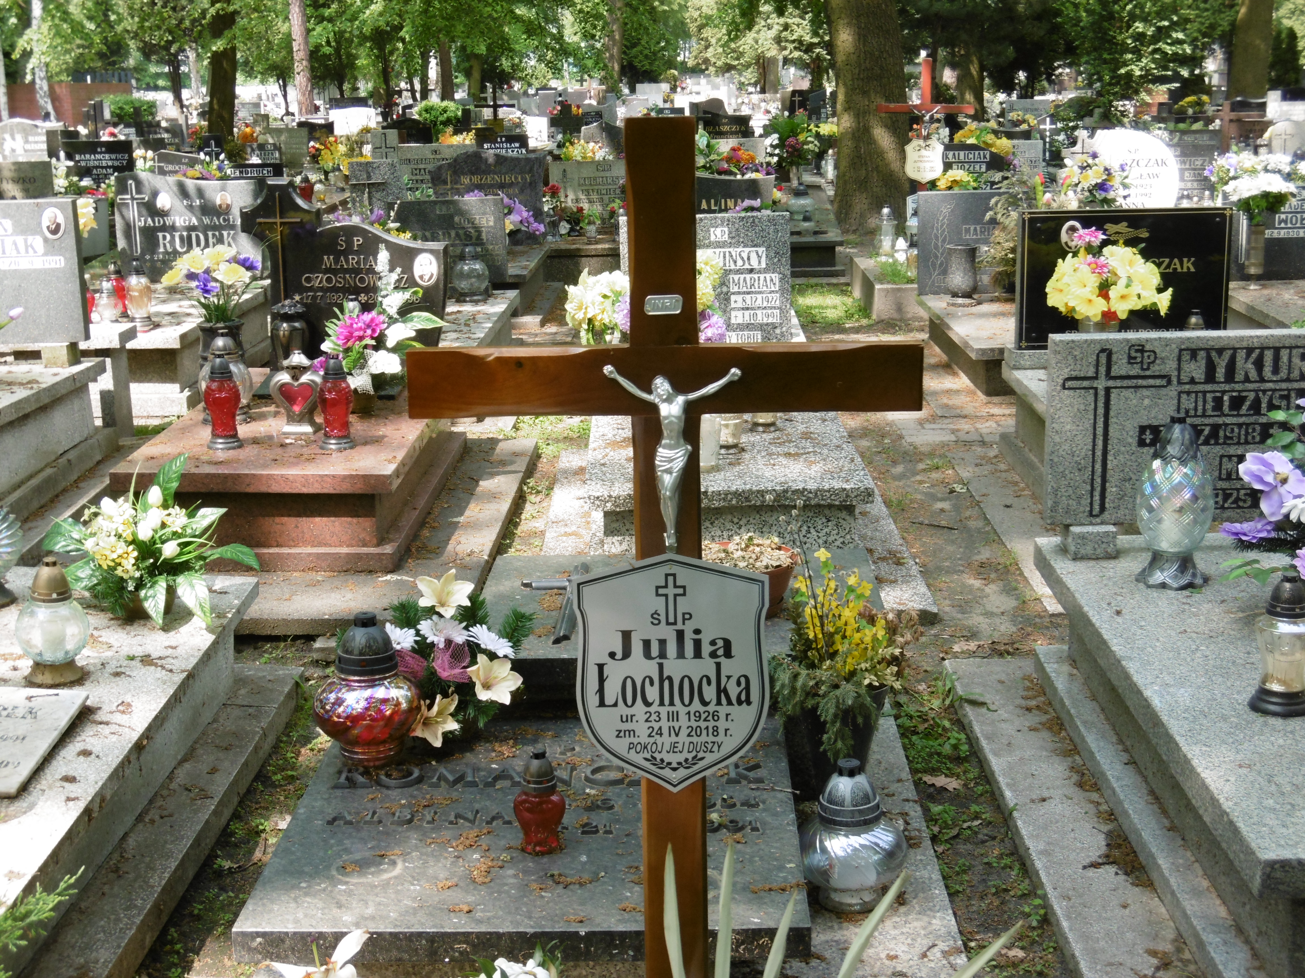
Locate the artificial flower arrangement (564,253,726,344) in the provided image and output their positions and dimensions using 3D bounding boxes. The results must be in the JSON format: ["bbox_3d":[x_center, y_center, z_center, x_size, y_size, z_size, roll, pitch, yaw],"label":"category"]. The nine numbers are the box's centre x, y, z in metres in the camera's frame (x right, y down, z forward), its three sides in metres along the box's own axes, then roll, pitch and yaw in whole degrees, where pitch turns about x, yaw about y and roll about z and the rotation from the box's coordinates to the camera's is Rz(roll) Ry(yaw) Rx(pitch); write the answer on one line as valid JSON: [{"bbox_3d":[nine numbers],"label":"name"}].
[{"bbox_3d":[-0.032,-0.574,6.763,0.560,0.526,0.360,-1,13,1],"label":"artificial flower arrangement"}]

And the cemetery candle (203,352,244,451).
[{"bbox_3d":[-1.305,-0.270,5.853,0.115,0.282,0.115,0,13,1],"label":"cemetery candle"}]

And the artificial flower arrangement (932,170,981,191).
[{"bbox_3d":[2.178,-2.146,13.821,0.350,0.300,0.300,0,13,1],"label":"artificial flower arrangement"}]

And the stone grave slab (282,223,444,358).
[{"bbox_3d":[-1.057,-0.713,7.096,0.591,0.546,0.100,0,13,1],"label":"stone grave slab"}]

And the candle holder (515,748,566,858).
[{"bbox_3d":[-0.174,0.477,2.975,0.081,0.163,0.081,-1,13,1],"label":"candle holder"}]

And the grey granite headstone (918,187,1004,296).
[{"bbox_3d":[1.955,-1.391,10.845,0.900,0.585,0.090,0,13,1],"label":"grey granite headstone"}]

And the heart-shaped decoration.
[{"bbox_3d":[-1.118,-0.294,6.068,0.116,0.104,0.050,0,13,1],"label":"heart-shaped decoration"}]

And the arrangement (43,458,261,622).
[{"bbox_3d":[-1.128,0.108,4.295,0.472,0.359,0.380,-1,13,1],"label":"arrangement"}]

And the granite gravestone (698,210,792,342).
[{"bbox_3d":[0.197,-0.691,7.084,0.637,0.660,0.090,-1,13,1],"label":"granite gravestone"}]

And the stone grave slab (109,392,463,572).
[{"bbox_3d":[-1.124,-0.105,6.405,0.804,0.281,1.850,0,13,1],"label":"stone grave slab"}]

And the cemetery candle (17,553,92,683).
[{"bbox_3d":[-1.198,0.259,3.866,0.150,0.254,0.150,-1,13,1],"label":"cemetery candle"}]

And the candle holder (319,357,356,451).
[{"bbox_3d":[-0.948,-0.264,5.798,0.114,0.282,0.114,-1,13,1],"label":"candle holder"}]

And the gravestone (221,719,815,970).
[{"bbox_3d":[-0.176,0.554,3.198,0.826,0.049,0.916,0,13,1],"label":"gravestone"}]

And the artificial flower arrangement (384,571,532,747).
[{"bbox_3d":[-0.355,0.304,3.491,0.282,0.314,0.240,0,13,1],"label":"artificial flower arrangement"}]

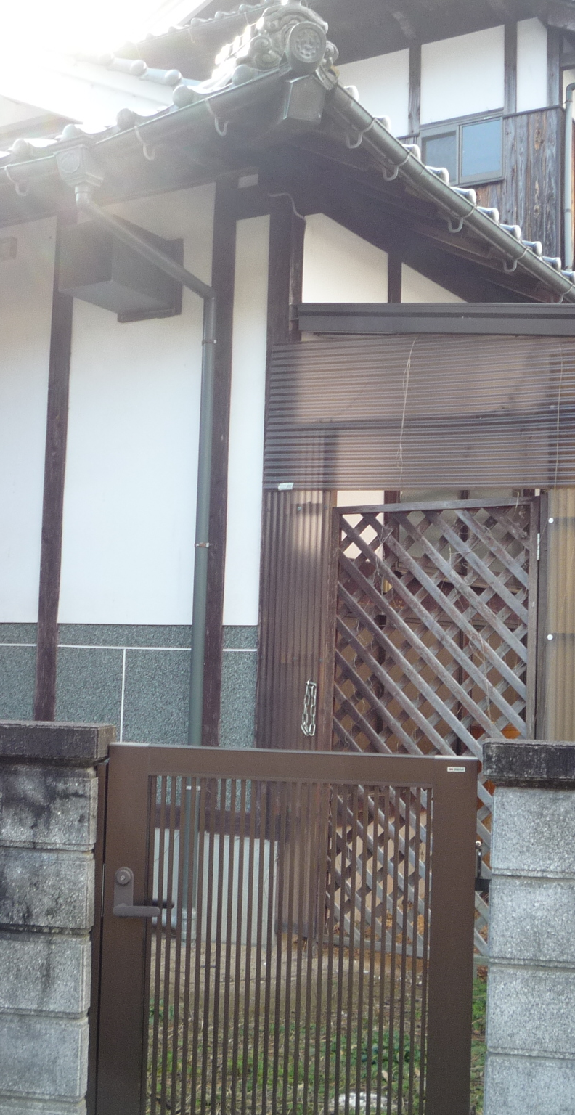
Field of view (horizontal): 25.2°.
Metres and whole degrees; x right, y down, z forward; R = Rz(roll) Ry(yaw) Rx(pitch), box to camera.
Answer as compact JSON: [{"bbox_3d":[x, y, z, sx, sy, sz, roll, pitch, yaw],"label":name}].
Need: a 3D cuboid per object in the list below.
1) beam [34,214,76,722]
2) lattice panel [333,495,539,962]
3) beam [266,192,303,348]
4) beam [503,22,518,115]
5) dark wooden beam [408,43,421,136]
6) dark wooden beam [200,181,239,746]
[{"bbox_3d":[-1.111,-0.377,6.359,0.120,2.658,0.110,-1,-5,30],"label":"beam"},{"bbox_3d":[0.563,0.678,5.171,0.914,1.806,0.040,-1,-5,30],"label":"lattice panel"},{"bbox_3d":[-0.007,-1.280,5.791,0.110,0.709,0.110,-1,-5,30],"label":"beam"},{"bbox_3d":[2.021,-4.368,11.555,0.120,0.866,0.100,-1,-5,30],"label":"beam"},{"bbox_3d":[1.212,-4.353,12.029,0.120,0.881,0.100,-1,-5,30],"label":"dark wooden beam"},{"bbox_3d":[-0.290,-0.366,5.876,0.115,2.716,0.110,-1,-5,30],"label":"dark wooden beam"}]

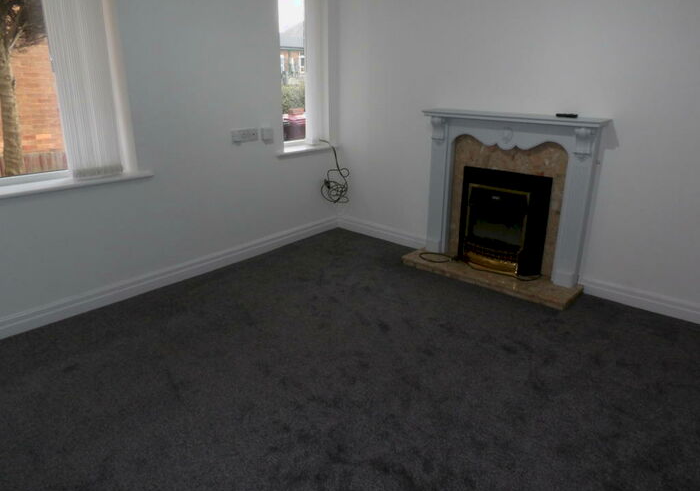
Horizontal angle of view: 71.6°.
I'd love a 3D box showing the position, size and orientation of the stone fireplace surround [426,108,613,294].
[{"bbox_3d":[1.052,-0.354,3.426,1.224,1.088,0.196,16,25,39],"label":"stone fireplace surround"}]

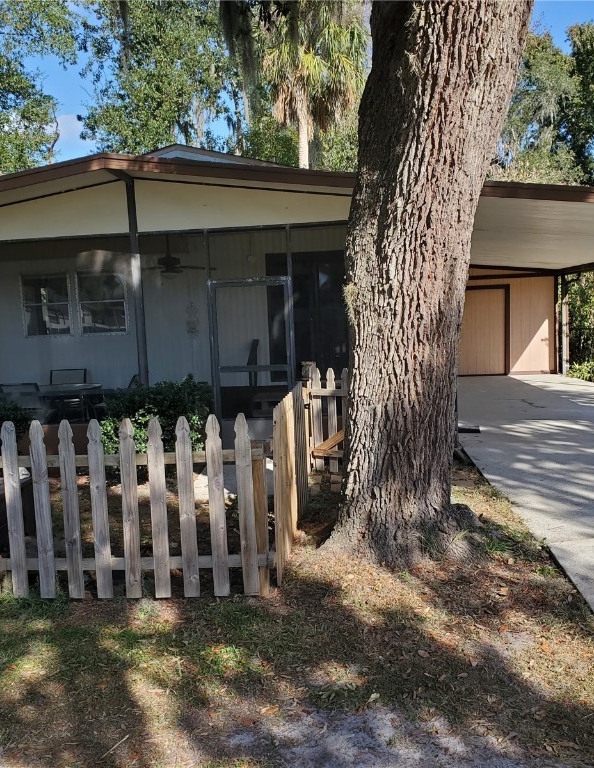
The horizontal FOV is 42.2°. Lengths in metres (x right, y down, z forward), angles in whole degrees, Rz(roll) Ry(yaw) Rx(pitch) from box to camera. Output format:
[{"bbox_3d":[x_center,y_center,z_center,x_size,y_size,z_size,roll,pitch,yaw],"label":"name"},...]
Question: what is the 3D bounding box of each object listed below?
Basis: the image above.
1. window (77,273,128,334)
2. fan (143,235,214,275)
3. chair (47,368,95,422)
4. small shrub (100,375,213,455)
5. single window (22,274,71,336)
[{"bbox_3d":[-3.176,-1.314,12.558,0.780,0.980,0.100,-2,5,5],"label":"window"},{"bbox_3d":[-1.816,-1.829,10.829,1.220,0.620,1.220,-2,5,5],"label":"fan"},{"bbox_3d":[-3.507,0.262,11.895,0.600,0.910,0.700,-3,5,-9],"label":"chair"},{"bbox_3d":[-1.659,0.406,9.034,1.200,1.030,1.000,-2,5,5],"label":"small shrub"},{"bbox_3d":[-4.118,-1.290,12.643,0.780,0.980,0.100,-2,5,5],"label":"single window"}]

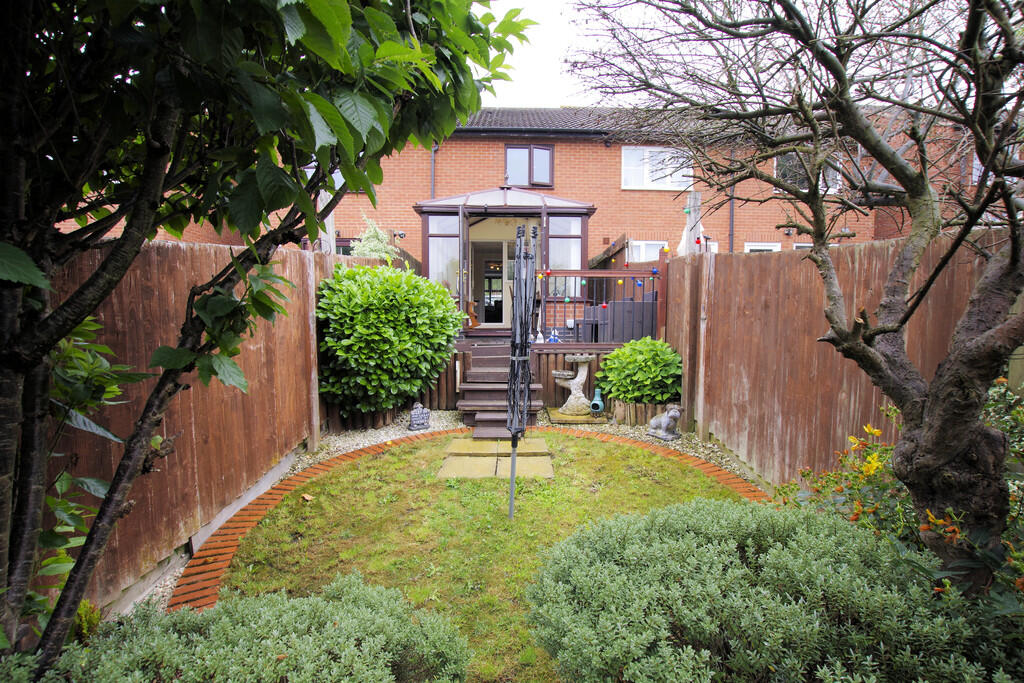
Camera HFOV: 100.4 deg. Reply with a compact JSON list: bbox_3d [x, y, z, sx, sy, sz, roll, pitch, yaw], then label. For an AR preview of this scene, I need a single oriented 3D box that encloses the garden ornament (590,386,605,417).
[{"bbox_3d":[0.977,0.695,4.860,0.155,0.320,0.160,3,5,28],"label":"garden ornament"}]

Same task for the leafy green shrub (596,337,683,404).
[{"bbox_3d":[1.400,0.310,4.920,0.950,0.760,0.880,0,5,0],"label":"leafy green shrub"}]

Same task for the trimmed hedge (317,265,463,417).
[{"bbox_3d":[-1.240,-0.040,4.600,1.400,1.520,1.200,0,5,0],"label":"trimmed hedge"}]

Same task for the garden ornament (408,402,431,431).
[{"bbox_3d":[-0.985,0.800,4.560,0.220,0.290,0.130,-1,5,-15],"label":"garden ornament"}]

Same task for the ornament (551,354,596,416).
[{"bbox_3d":[0.730,0.500,4.970,0.510,0.710,0.380,0,5,0],"label":"ornament"}]

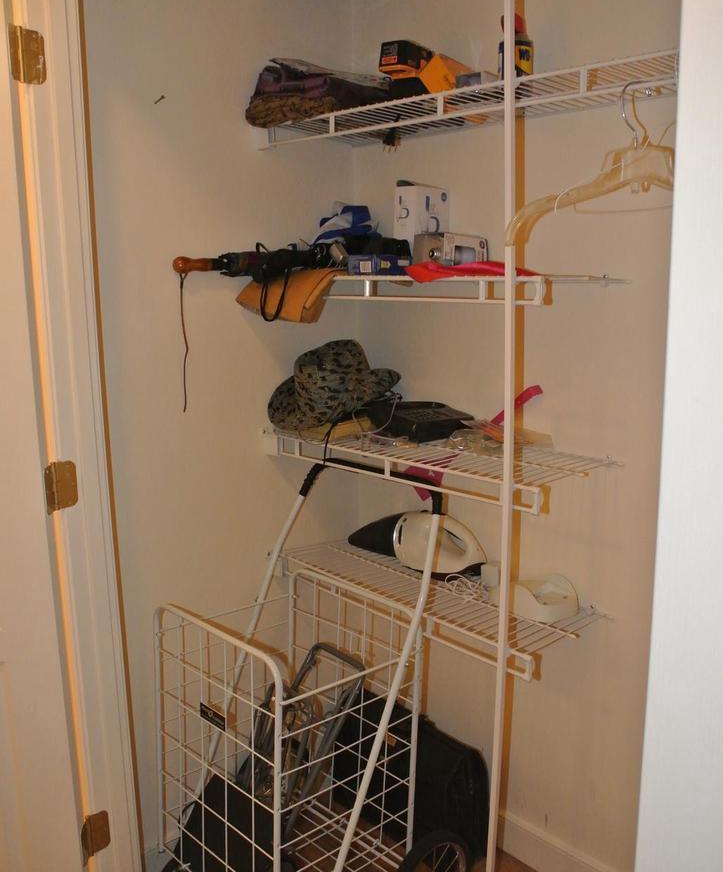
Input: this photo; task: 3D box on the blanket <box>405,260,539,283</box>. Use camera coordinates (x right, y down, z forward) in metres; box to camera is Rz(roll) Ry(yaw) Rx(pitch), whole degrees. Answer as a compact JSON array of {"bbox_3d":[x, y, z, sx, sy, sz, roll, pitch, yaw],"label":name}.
[{"bbox_3d":[0.211,-0.321,1.564,0.130,0.036,0.250,-11,15,-42],"label":"blanket"}]

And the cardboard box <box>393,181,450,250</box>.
[{"bbox_3d":[0.134,-0.445,1.783,0.055,0.190,0.124,9,15,39],"label":"cardboard box"}]

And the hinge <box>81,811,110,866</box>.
[{"bbox_3d":[-0.538,0.800,1.623,0.018,0.089,0.070,7,13,33],"label":"hinge"}]

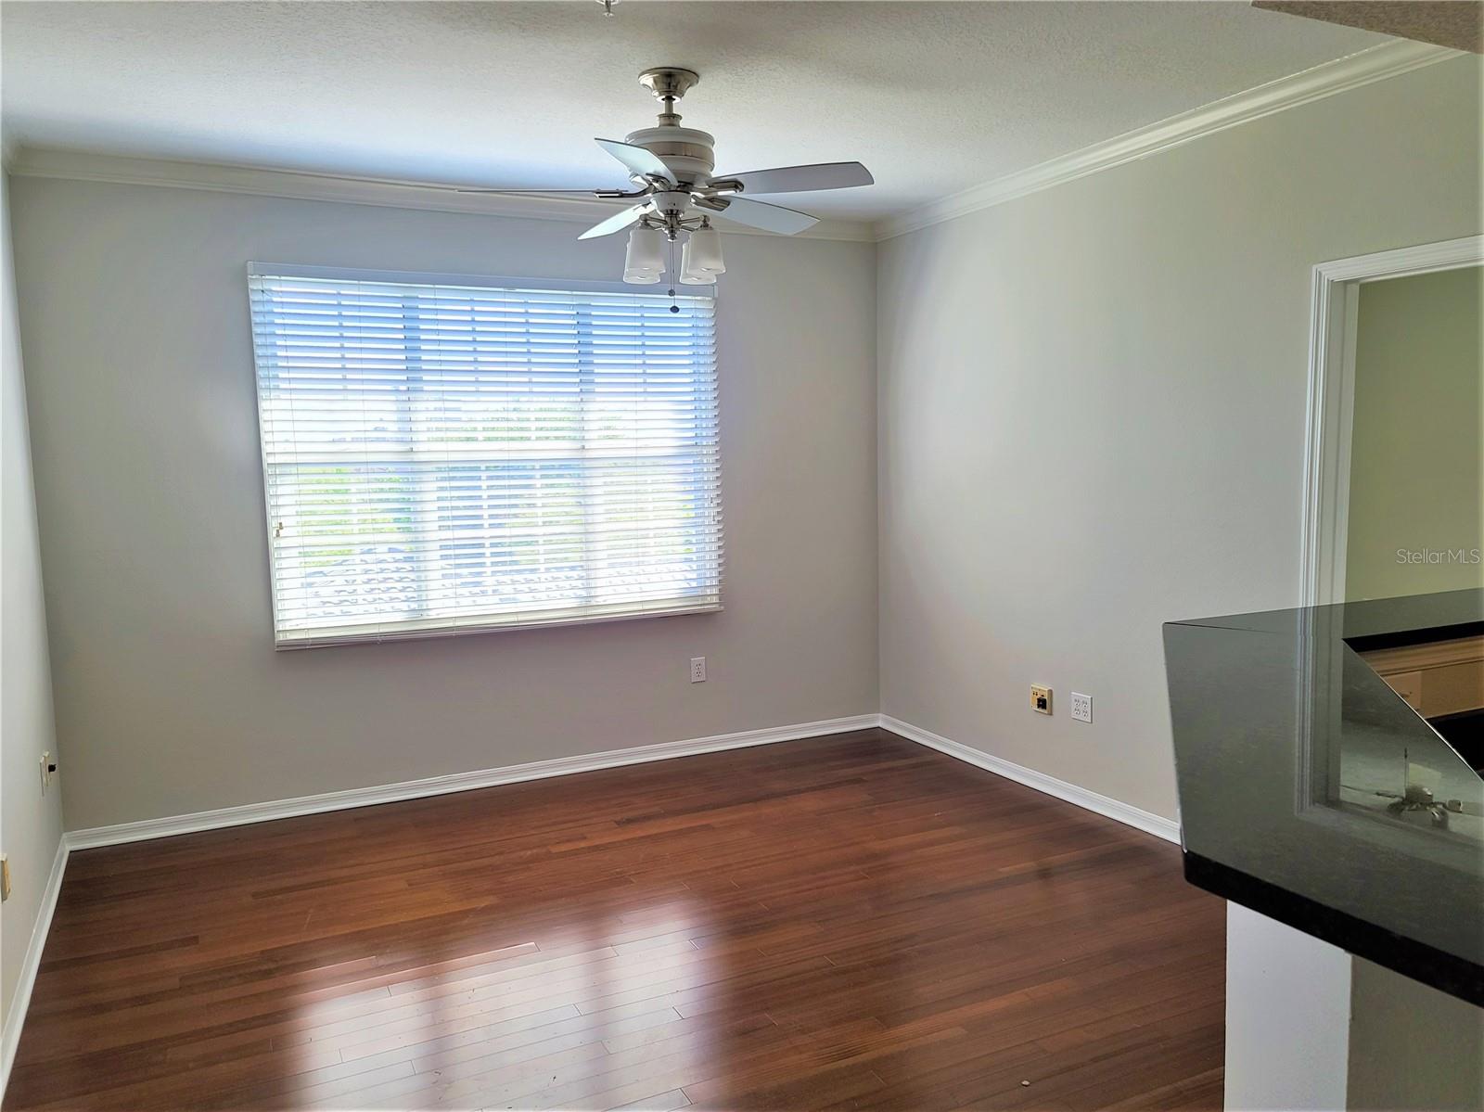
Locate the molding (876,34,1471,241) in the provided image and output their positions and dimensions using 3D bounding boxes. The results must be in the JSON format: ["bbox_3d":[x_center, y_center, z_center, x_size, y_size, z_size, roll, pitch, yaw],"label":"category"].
[{"bbox_3d":[1.359,-1.599,4.373,0.080,0.090,3.046,-4,6,-26],"label":"molding"}]

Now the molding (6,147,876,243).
[{"bbox_3d":[-1.008,-1.600,4.864,3.898,0.090,0.080,-4,6,-26],"label":"molding"}]

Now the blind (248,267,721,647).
[{"bbox_3d":[-1.065,-0.467,4.942,2.100,1.610,0.075,-4,6,-26],"label":"blind"}]

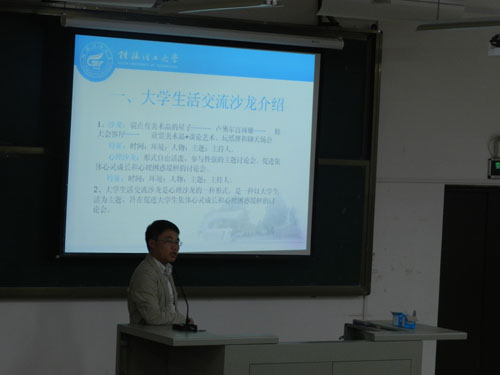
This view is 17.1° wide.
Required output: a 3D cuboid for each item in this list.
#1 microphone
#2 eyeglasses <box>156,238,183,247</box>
[{"bbox_3d":[-0.364,0.648,9.500,0.140,0.345,0.090,5,5,37],"label":"microphone"},{"bbox_3d":[-0.483,0.320,9.700,0.138,0.042,0.140,6,-1,43],"label":"eyeglasses"}]

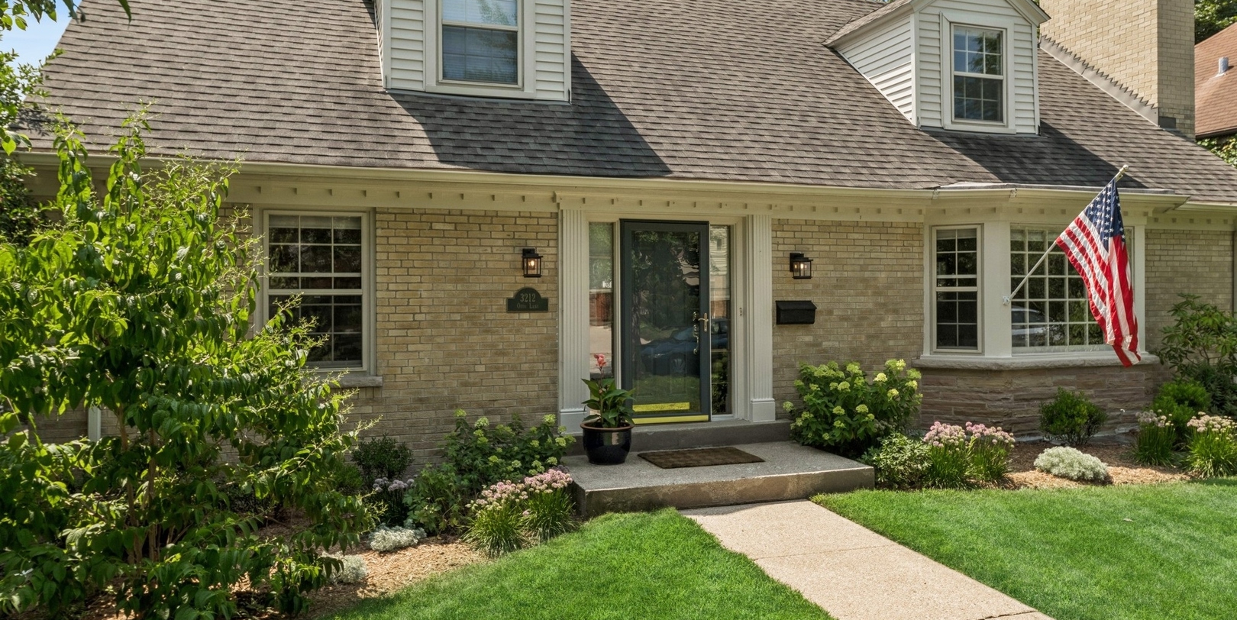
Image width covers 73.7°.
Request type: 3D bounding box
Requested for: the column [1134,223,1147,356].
[{"bbox_3d":[5.939,-0.245,9.479,0.200,1.430,0.160,0,0,-17],"label":"column"}]

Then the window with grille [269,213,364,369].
[{"bbox_3d":[-2.668,-0.156,7.288,0.837,1.400,0.100,0,0,-17],"label":"window with grille"}]

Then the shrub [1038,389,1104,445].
[{"bbox_3d":[4.750,1.124,8.640,0.580,0.610,0.580,-1,0,-18],"label":"shrub"}]

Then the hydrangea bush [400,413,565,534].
[{"bbox_3d":[-1.013,1.153,6.448,1.300,0.720,1.300,-1,0,-18],"label":"hydrangea bush"}]

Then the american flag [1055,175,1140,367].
[{"bbox_3d":[4.499,-0.349,7.780,0.220,1.700,0.780,-1,0,-18],"label":"american flag"}]

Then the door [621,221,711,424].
[{"bbox_3d":[0.475,0.124,8.165,0.943,2.020,0.060,-1,0,-18],"label":"door"}]

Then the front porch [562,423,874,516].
[{"bbox_3d":[0.696,1.341,7.277,2.520,0.359,1.740,0,0,-17],"label":"front porch"}]

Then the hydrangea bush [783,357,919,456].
[{"bbox_3d":[2.326,0.950,8.082,1.250,0.960,1.080,-1,0,-18],"label":"hydrangea bush"}]

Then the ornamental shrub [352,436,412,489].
[{"bbox_3d":[-2.028,1.300,7.069,0.510,0.470,0.500,0,0,-17],"label":"ornamental shrub"}]

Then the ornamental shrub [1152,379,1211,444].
[{"bbox_3d":[6.157,1.112,9.033,0.600,0.690,0.600,-1,0,-18],"label":"ornamental shrub"}]

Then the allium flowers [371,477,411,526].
[{"bbox_3d":[-1.691,1.430,6.127,0.370,0.390,0.370,-1,1,-17],"label":"allium flowers"}]

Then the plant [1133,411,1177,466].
[{"bbox_3d":[5.281,1.243,8.095,0.380,0.490,0.380,-1,0,-18],"label":"plant"}]

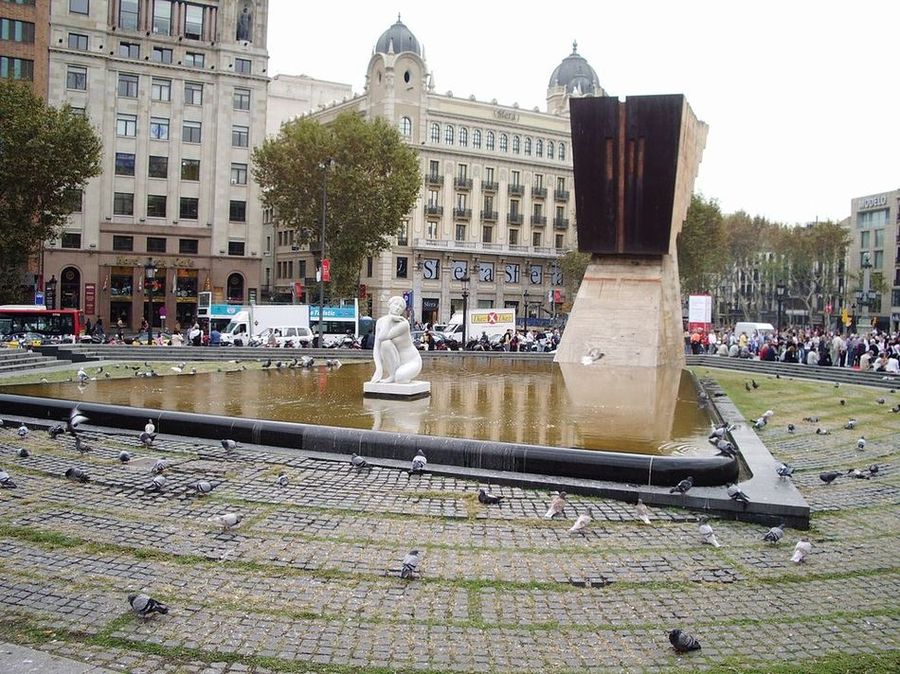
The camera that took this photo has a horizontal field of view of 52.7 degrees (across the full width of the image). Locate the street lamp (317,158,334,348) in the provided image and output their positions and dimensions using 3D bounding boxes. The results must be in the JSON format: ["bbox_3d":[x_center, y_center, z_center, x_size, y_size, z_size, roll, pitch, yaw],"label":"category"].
[{"bbox_3d":[-6.915,-4.520,50.201,0.950,10.600,0.600,2,2,0],"label":"street lamp"}]

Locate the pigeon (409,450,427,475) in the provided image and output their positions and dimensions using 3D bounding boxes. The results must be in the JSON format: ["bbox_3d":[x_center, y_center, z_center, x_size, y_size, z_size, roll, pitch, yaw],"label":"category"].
[{"bbox_3d":[-0.471,1.826,13.323,0.140,0.290,0.300,3,2,19],"label":"pigeon"}]

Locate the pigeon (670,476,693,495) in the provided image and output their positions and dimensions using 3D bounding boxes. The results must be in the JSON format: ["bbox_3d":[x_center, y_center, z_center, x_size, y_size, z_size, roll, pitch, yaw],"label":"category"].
[{"bbox_3d":[2.809,1.809,11.021,0.270,0.220,0.130,1,2,-14],"label":"pigeon"}]

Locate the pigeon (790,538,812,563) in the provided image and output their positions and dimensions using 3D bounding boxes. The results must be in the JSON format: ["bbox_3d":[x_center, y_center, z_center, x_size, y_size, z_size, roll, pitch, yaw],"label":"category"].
[{"bbox_3d":[3.583,2.171,9.270,0.280,0.220,0.130,-1,3,-45],"label":"pigeon"}]

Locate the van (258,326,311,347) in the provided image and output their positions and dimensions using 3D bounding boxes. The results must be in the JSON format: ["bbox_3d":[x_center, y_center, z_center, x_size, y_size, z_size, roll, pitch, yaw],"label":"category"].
[{"bbox_3d":[-11.716,0.197,64.000,4.400,1.850,1.800,1,3,-30],"label":"van"}]

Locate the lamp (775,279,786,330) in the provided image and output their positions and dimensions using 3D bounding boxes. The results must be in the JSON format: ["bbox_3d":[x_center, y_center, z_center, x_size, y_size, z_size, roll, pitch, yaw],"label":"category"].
[{"bbox_3d":[20.680,-1.256,57.085,0.470,4.500,0.470,2,2,0],"label":"lamp"}]

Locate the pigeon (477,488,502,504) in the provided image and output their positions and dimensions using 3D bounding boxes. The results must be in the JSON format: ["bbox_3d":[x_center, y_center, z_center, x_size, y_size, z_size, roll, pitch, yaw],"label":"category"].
[{"bbox_3d":[0.470,1.881,10.693,0.290,0.170,0.130,2,2,-7],"label":"pigeon"}]

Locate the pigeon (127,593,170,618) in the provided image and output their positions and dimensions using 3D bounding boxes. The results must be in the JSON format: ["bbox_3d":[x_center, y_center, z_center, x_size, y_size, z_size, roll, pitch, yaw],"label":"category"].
[{"bbox_3d":[-2.236,1.992,6.751,0.285,0.175,0.125,2,2,3],"label":"pigeon"}]

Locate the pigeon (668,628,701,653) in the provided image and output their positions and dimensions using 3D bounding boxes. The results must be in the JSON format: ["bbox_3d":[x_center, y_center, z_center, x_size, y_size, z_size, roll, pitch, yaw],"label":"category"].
[{"bbox_3d":[1.801,2.314,6.940,0.265,0.175,0.130,4,3,43],"label":"pigeon"}]

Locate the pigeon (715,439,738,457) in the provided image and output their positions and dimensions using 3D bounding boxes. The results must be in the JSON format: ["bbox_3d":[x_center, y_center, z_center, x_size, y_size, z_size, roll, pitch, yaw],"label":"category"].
[{"bbox_3d":[3.831,1.532,12.610,0.130,0.190,0.290,-1,3,-45],"label":"pigeon"}]

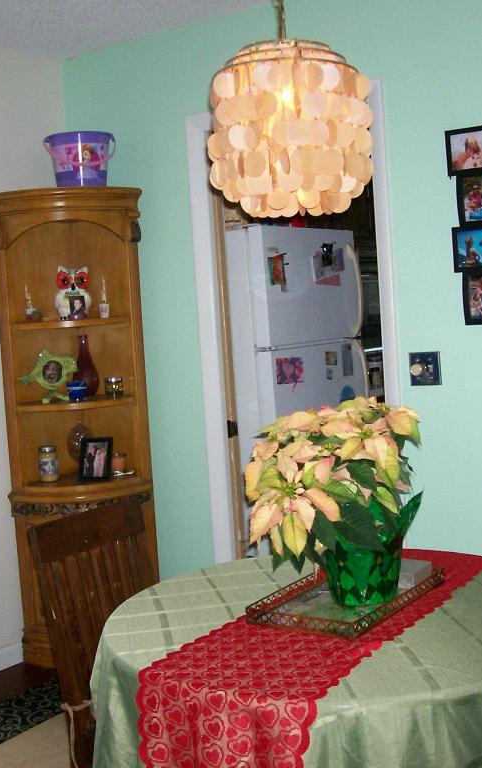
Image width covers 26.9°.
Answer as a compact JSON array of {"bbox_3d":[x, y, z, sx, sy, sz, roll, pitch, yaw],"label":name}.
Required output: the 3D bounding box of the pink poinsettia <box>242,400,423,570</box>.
[{"bbox_3d":[0.194,0.207,2.090,0.370,0.360,0.360,-3,5,5],"label":"pink poinsettia"}]

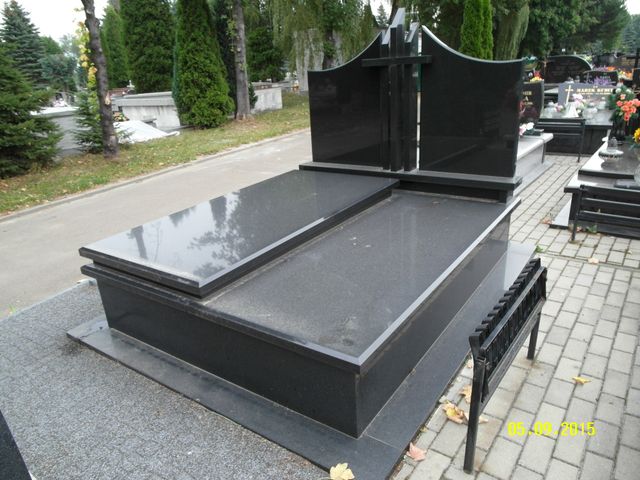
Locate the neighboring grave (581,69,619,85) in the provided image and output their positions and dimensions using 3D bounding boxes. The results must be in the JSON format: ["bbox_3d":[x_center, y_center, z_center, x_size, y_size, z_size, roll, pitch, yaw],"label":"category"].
[{"bbox_3d":[6.982,-3.968,10.998,0.761,0.410,0.097,11,24,34],"label":"neighboring grave"}]

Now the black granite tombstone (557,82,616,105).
[{"bbox_3d":[5.131,-2.789,8.524,0.972,0.431,0.097,11,24,34],"label":"black granite tombstone"}]

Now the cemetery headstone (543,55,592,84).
[{"bbox_3d":[7.649,-5.249,13.617,1.275,0.759,0.097,11,24,34],"label":"cemetery headstone"}]

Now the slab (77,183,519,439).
[{"bbox_3d":[0.068,0.056,3.006,1.873,0.533,2.375,11,24,34],"label":"slab"}]

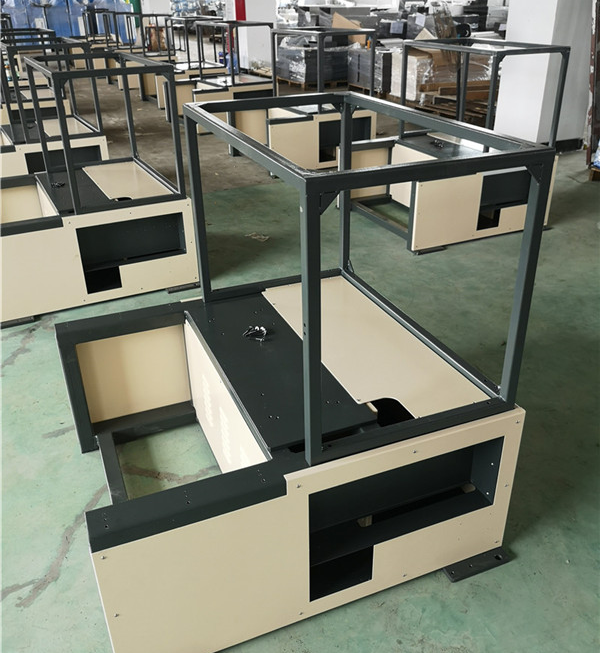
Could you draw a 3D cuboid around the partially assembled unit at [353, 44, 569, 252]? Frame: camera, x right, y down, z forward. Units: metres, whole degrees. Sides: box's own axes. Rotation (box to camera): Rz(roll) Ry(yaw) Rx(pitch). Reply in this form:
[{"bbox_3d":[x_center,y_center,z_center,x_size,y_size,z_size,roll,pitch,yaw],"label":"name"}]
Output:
[{"bbox_3d":[1.032,-1.357,4.484,1.148,1.221,1.105,-13,30,-21],"label":"partially assembled unit"}]

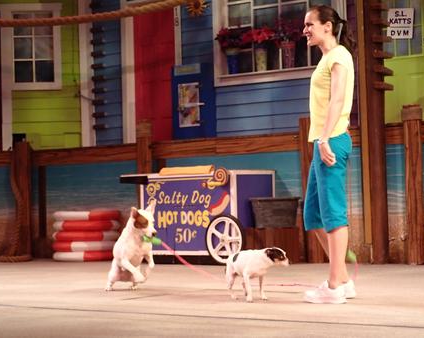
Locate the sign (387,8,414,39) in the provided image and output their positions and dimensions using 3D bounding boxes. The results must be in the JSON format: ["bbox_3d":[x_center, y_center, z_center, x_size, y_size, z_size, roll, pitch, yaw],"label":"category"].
[{"bbox_3d":[1.848,-1.424,10.200,0.265,0.295,0.015,2,0,27],"label":"sign"}]

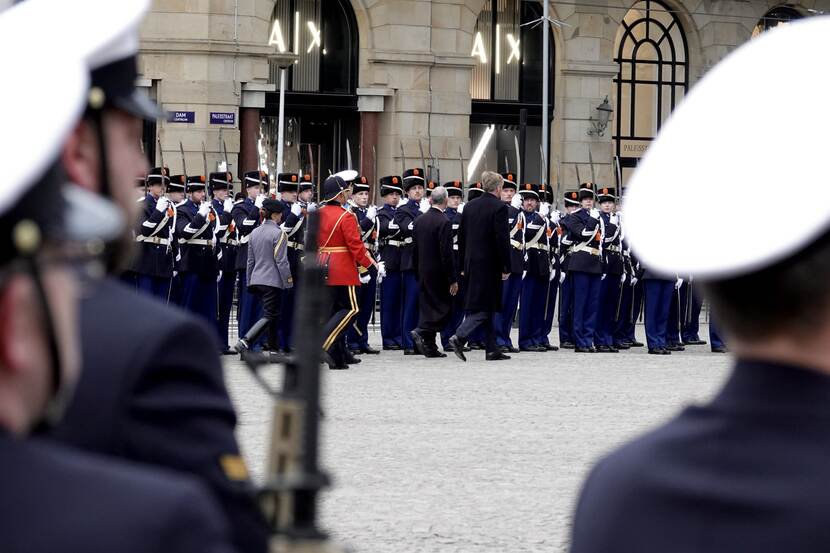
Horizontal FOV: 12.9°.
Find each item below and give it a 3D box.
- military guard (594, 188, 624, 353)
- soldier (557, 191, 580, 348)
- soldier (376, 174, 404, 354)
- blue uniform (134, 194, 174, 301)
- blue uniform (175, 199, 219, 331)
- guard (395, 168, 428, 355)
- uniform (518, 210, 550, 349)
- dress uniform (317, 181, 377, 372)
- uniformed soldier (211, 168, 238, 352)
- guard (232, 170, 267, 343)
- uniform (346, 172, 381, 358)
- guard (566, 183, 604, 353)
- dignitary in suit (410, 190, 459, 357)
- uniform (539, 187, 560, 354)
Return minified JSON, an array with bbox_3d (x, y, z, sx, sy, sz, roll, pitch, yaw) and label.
[{"bbox_3d":[2.033,-0.069,38.700,0.500,1.753,0.380,-1,1,-25],"label":"military guard"},{"bbox_3d":[1.710,-0.069,40.300,0.500,1.732,0.380,-1,2,-32],"label":"soldier"},{"bbox_3d":[-0.251,-0.139,39.200,0.520,1.872,0.400,-1,2,-30],"label":"soldier"},{"bbox_3d":[-2.729,-0.024,38.392,0.500,1.670,0.400,-1,1,-25],"label":"blue uniform"},{"bbox_3d":[-2.289,0.000,38.392,0.500,1.620,0.400,-1,2,-36],"label":"blue uniform"},{"bbox_3d":[-0.026,-0.154,38.200,0.520,1.944,0.400,-1,2,-32],"label":"guard"},{"bbox_3d":[1.261,0.050,38.687,0.500,1.490,0.400,-1,1,-25],"label":"uniform"},{"bbox_3d":[-0.626,-0.038,34.500,0.620,1.817,0.540,-1,2,-32],"label":"dress uniform"},{"bbox_3d":[-2.031,-0.142,38.465,0.500,1.900,0.400,-1,1,-33],"label":"uniformed soldier"},{"bbox_3d":[-1.733,-0.158,38.600,0.520,1.906,0.400,-1,2,-35],"label":"guard"},{"bbox_3d":[-0.541,-0.121,38.500,0.520,1.870,0.400,-1,2,-35],"label":"uniform"},{"bbox_3d":[1.802,-0.089,38.500,0.500,1.786,0.400,-1,2,-35],"label":"guard"},{"bbox_3d":[0.180,-0.039,35.700,0.500,1.675,0.520,-1,2,-40],"label":"dignitary in suit"},{"bbox_3d":[1.425,-0.090,38.838,0.500,1.760,0.400,-1,1,-33],"label":"uniform"}]

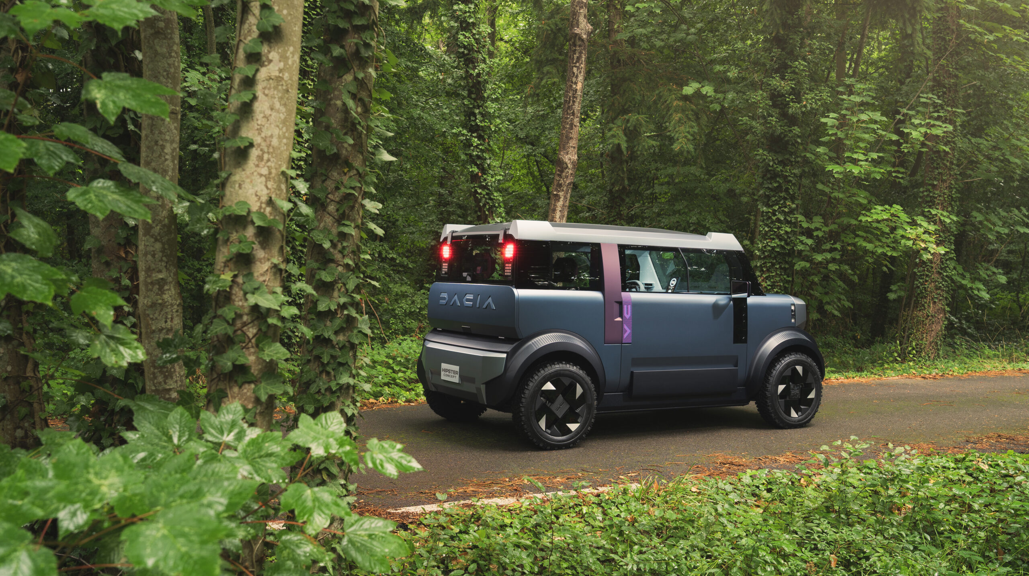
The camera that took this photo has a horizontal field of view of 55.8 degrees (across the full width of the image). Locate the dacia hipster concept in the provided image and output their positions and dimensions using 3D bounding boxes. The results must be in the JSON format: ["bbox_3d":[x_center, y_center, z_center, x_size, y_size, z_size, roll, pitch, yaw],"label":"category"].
[{"bbox_3d":[0.839,0.319,7.681,3.000,1.530,1.550,1,1,-32],"label":"dacia hipster concept"}]

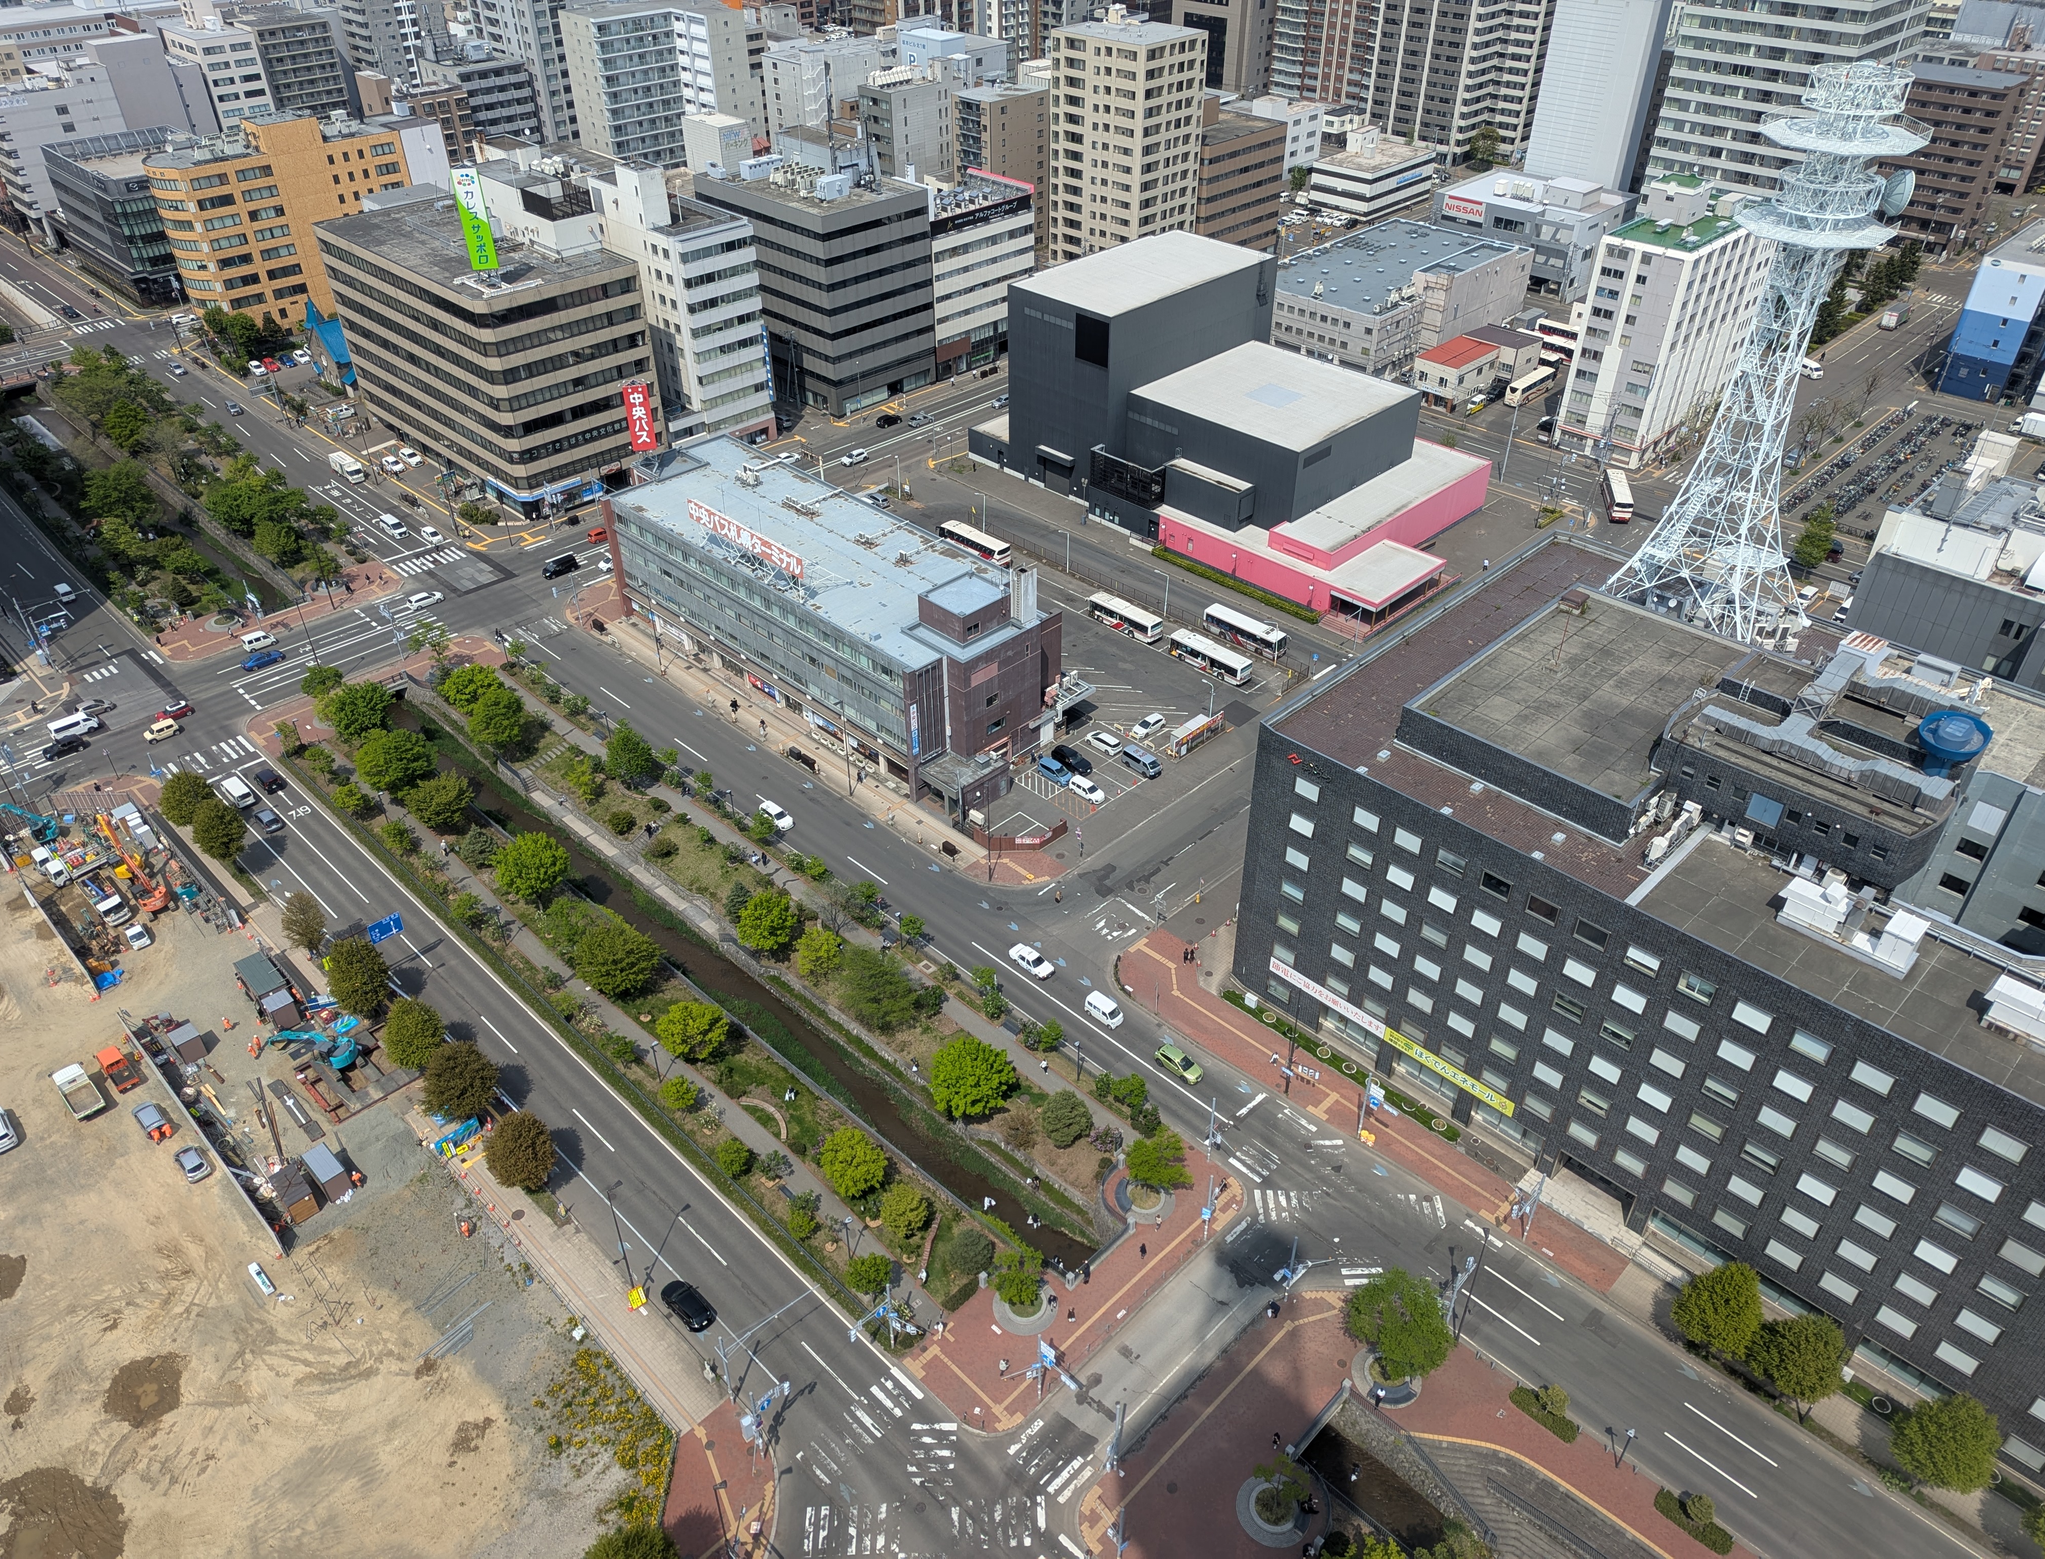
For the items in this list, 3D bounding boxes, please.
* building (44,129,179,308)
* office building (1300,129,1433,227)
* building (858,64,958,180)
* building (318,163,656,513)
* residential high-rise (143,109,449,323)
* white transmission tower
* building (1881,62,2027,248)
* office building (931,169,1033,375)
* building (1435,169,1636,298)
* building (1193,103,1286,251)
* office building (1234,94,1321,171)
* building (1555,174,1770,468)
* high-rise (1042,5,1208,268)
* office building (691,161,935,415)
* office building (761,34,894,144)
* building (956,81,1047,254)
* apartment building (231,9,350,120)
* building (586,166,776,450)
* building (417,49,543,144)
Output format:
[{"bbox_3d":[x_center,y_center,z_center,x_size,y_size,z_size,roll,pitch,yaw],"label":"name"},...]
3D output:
[{"bbox_3d":[-174.027,-113.621,288.612,26.000,23.000,38.500,-31,46,-34],"label":"building"},{"bbox_3d":[79.990,-138.320,328.100,17.000,13.500,28.000,30,46,34],"label":"office building"},{"bbox_3d":[-23.759,-134.712,308.446,18.700,31.000,10.300,-31,46,-34],"label":"building"},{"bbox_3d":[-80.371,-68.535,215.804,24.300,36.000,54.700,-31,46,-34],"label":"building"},{"bbox_3d":[-133.360,-104.970,270.620,50.000,33.300,16.000,-30,45,-34],"label":"residential high-rise"},{"bbox_3d":[58.889,-31.594,113.556,14.200,44.500,14.200,-31,46,-34],"label":"white transmission tower"},{"bbox_3d":[190.620,-130.330,301.070,21.800,33.000,19.500,30,46,34],"label":"building"},{"bbox_3d":[-12.940,-88.530,251.820,23.500,27.700,19.000,-30,45,-34],"label":"office building"},{"bbox_3d":[101.430,-109.910,286.480,29.800,17.700,24.700,30,46,34],"label":"building"},{"bbox_3d":[37.150,-120.430,295.710,26.000,27.000,21.500,-30,45,-34],"label":"building"},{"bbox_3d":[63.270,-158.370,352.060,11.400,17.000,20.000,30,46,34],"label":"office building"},{"bbox_3d":[99.420,-71.150,218.950,12.800,36.300,34.700,30,46,34],"label":"building"},{"bbox_3d":[19.940,-119.120,273.070,21.400,48.500,18.900,30,46,34],"label":"high-rise"},{"bbox_3d":[-34.420,-84.100,242.030,21.500,32.300,34.000,-30,45,-34],"label":"office building"},{"bbox_3d":[-41.910,-152.610,332.790,14.000,30.800,30.500,30,46,34],"label":"office building"},{"bbox_3d":[-3.579,-122.489,291.226,18.000,31.600,10.700,-31,46,-34],"label":"building"},{"bbox_3d":[-178.950,-168.330,356.220,17.000,35.200,18.000,-30,45,-34],"label":"apartment building"},{"bbox_3d":[-50.470,-71.160,215.870,21.600,40.000,13.500,30,46,34],"label":"building"},{"bbox_3d":[-119.996,-144.190,320.900,14.700,32.800,18.500,-31,46,-34],"label":"building"}]

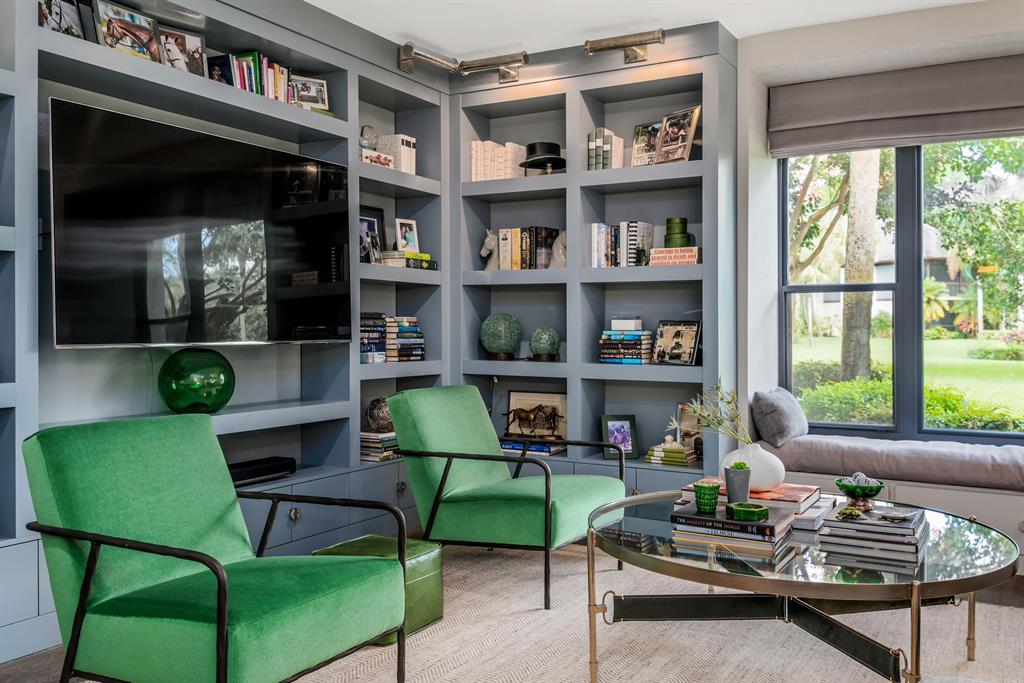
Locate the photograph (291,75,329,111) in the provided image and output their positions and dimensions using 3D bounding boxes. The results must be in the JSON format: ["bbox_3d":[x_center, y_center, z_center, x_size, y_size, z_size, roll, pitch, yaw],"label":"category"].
[{"bbox_3d":[-0.974,-1.190,4.085,0.184,0.145,0.030,-1,-6,-35],"label":"photograph"}]

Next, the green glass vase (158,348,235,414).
[{"bbox_3d":[-1.329,0.167,3.603,0.325,0.277,0.325,1,1,30],"label":"green glass vase"}]

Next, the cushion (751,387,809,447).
[{"bbox_3d":[1.403,0.390,4.481,0.160,0.330,0.450,-25,-11,28],"label":"cushion"}]

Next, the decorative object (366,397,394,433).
[{"bbox_3d":[-0.693,0.404,4.661,0.186,0.186,0.186,1,1,30],"label":"decorative object"}]

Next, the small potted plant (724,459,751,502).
[{"bbox_3d":[0.708,0.448,2.671,0.081,0.149,0.081,1,1,30],"label":"small potted plant"}]

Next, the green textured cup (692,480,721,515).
[{"bbox_3d":[0.581,0.464,2.540,0.077,0.080,0.077,0,1,0],"label":"green textured cup"}]

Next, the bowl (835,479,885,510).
[{"bbox_3d":[1.087,0.480,2.660,0.154,0.094,0.154,1,1,30],"label":"bowl"}]

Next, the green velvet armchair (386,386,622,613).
[{"bbox_3d":[-0.028,0.619,3.770,0.884,0.808,0.668,1,1,33],"label":"green velvet armchair"}]

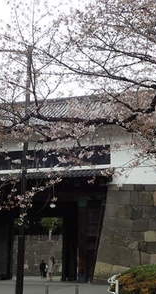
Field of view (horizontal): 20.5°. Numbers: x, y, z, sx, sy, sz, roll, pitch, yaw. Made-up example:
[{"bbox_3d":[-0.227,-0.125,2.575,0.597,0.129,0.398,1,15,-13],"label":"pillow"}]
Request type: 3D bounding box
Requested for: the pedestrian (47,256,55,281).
[{"bbox_3d":[-1.924,8.485,30.000,0.480,1.620,0.500,-4,-16,16],"label":"pedestrian"}]

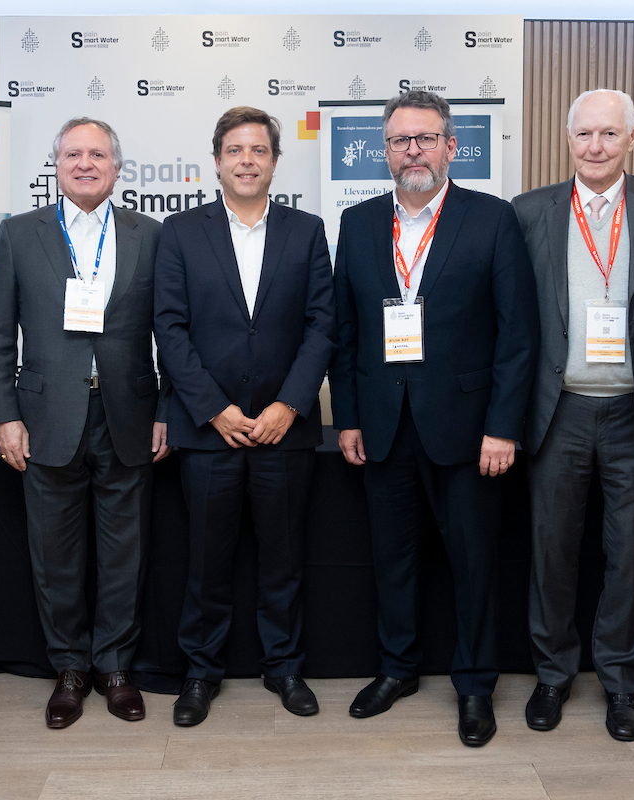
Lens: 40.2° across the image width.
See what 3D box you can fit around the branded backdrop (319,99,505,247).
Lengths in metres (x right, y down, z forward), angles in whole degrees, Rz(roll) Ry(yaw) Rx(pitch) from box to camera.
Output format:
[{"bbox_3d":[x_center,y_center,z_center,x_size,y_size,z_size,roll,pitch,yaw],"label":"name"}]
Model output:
[{"bbox_3d":[0.424,-0.276,3.959,0.825,2.131,0.150,0,5,3],"label":"branded backdrop"}]

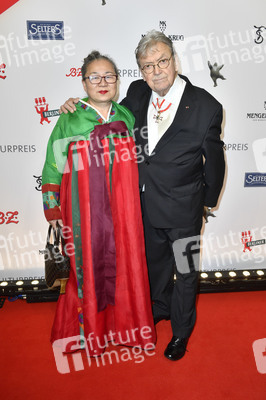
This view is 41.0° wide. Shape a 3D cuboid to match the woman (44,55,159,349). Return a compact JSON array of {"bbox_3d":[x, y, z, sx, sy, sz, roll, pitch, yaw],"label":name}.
[{"bbox_3d":[-0.170,0.040,1.964,0.600,1.600,0.450,-3,16,-9],"label":"woman"}]

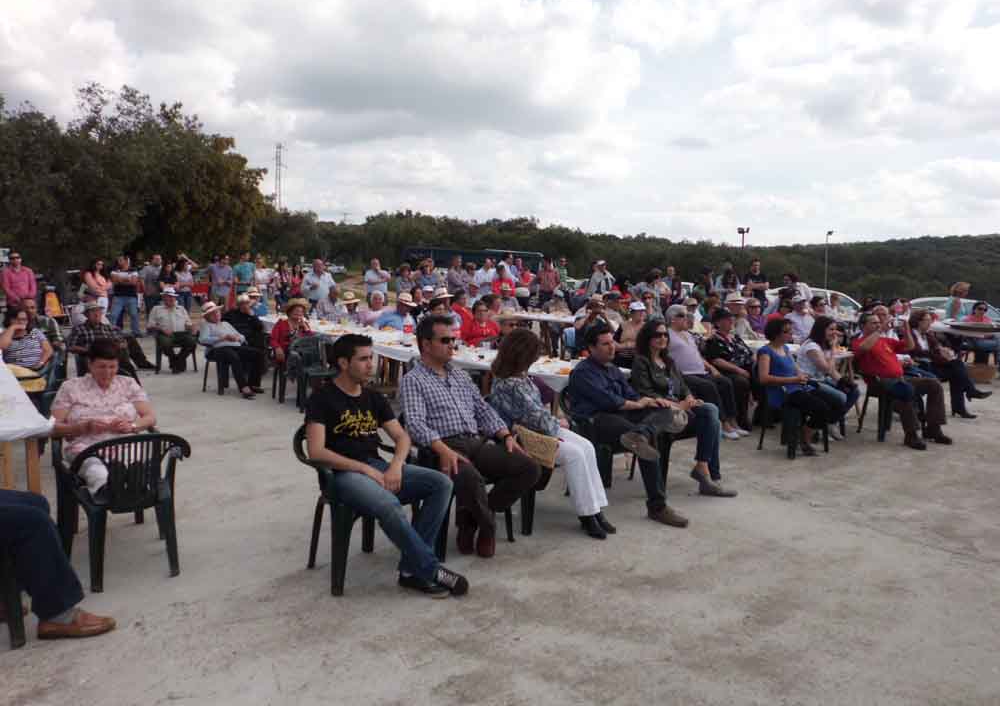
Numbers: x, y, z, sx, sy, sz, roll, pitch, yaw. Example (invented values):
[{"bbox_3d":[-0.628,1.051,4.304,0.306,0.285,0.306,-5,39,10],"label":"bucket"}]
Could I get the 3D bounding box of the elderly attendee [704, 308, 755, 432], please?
[{"bbox_3d":[2.357,0.212,7.616,0.550,1.250,0.800,-3,7,-33],"label":"elderly attendee"}]

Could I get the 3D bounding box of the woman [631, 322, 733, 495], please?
[{"bbox_3d":[1.367,0.407,5.656,0.530,1.240,0.870,-3,8,-37],"label":"woman"}]

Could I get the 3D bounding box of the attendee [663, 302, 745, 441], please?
[{"bbox_3d":[2.028,0.170,7.452,0.850,1.270,0.580,7,9,43],"label":"attendee"}]

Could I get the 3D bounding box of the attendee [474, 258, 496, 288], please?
[{"bbox_3d":[-0.308,-1.272,17.162,0.520,1.720,0.360,-1,7,-20],"label":"attendee"}]

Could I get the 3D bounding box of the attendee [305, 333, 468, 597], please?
[{"bbox_3d":[-0.586,0.561,3.927,0.600,1.290,0.800,-6,10,-44],"label":"attendee"}]

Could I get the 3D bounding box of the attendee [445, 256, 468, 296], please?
[{"bbox_3d":[-0.836,-1.007,14.792,0.480,1.800,0.380,-4,9,-40],"label":"attendee"}]

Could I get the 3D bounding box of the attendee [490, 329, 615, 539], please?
[{"bbox_3d":[0.345,0.489,4.803,0.820,1.240,0.500,6,9,37],"label":"attendee"}]

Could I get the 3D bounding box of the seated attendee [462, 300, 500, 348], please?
[{"bbox_3d":[-0.193,0.031,8.800,0.500,1.260,0.720,0,7,-14],"label":"seated attendee"}]

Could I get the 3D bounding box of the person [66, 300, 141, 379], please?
[{"bbox_3d":[-5.038,-0.108,9.543,0.580,1.180,0.850,-5,8,-43],"label":"person"}]

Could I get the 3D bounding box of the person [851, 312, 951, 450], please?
[{"bbox_3d":[4.046,0.245,7.569,0.600,1.260,0.880,-2,7,-29],"label":"person"}]

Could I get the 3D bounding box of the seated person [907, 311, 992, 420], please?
[{"bbox_3d":[5.119,0.097,8.598,0.870,1.200,0.520,6,9,39],"label":"seated person"}]

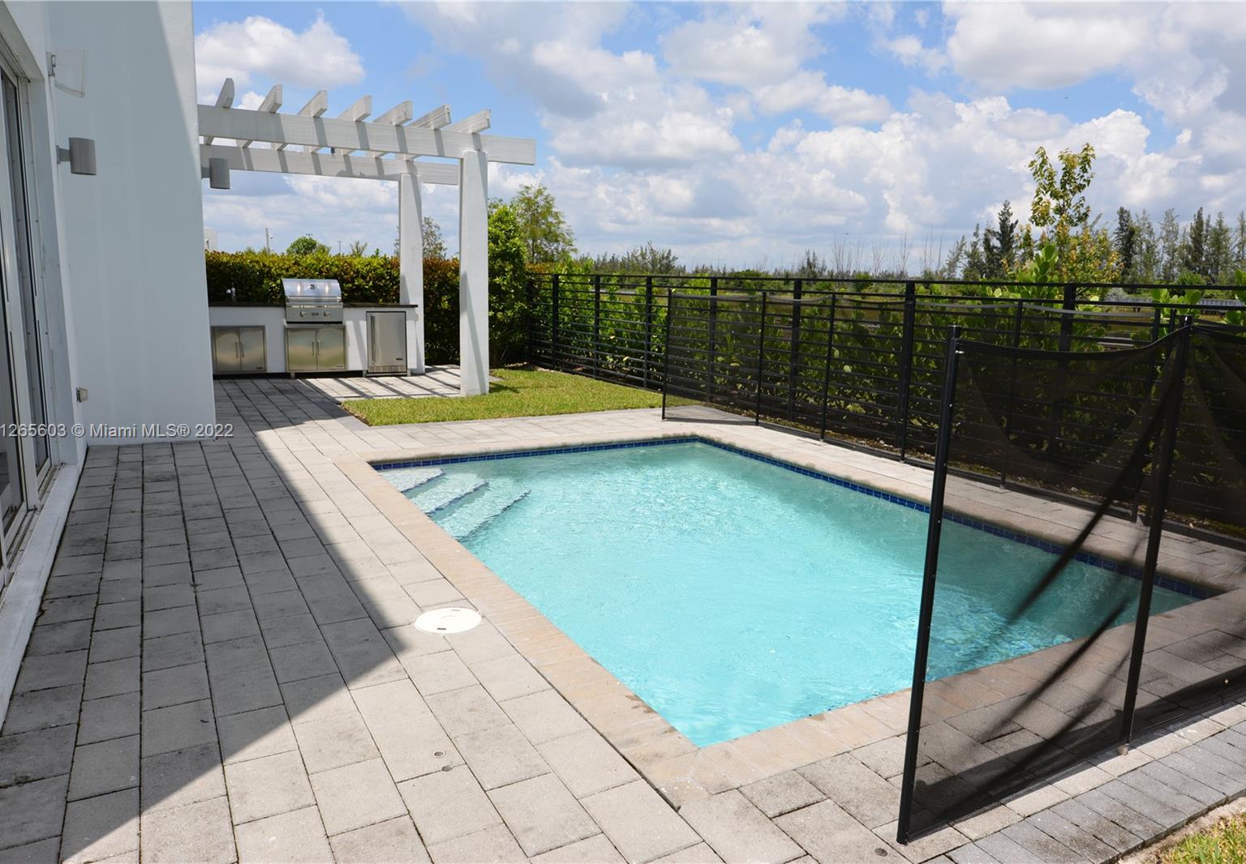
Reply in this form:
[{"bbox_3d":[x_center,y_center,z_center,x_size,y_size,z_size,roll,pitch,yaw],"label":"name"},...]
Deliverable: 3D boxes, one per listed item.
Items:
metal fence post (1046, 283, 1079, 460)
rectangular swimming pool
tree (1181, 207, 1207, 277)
[{"bbox_3d":[3.286,-0.381,5.960,0.082,1.432,0.082,-4,12,-30],"label":"metal fence post"},{"bbox_3d":[0.482,1.119,5.043,3.069,1.206,4.178,-4,12,-30],"label":"rectangular swimming pool"},{"bbox_3d":[54.051,-17.542,75.000,2.100,7.500,2.100,-4,12,-30],"label":"tree"}]

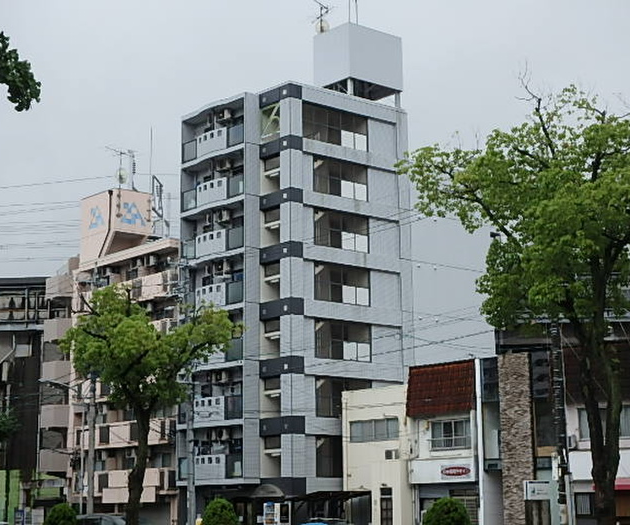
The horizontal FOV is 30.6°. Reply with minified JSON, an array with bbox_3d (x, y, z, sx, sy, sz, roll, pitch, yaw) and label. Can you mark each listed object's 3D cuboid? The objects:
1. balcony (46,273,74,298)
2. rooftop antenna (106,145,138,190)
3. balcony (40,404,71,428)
[{"bbox_3d":[-16.178,1.601,74.239,1.200,1.300,2.300,10,-16,-41],"label":"balcony"},{"bbox_3d":[-12.107,-5.834,72.300,0.950,2.450,2.000,-9,-15,36],"label":"rooftop antenna"},{"bbox_3d":[-16.085,9.705,72.546,1.200,1.300,2.300,10,-16,-41],"label":"balcony"}]

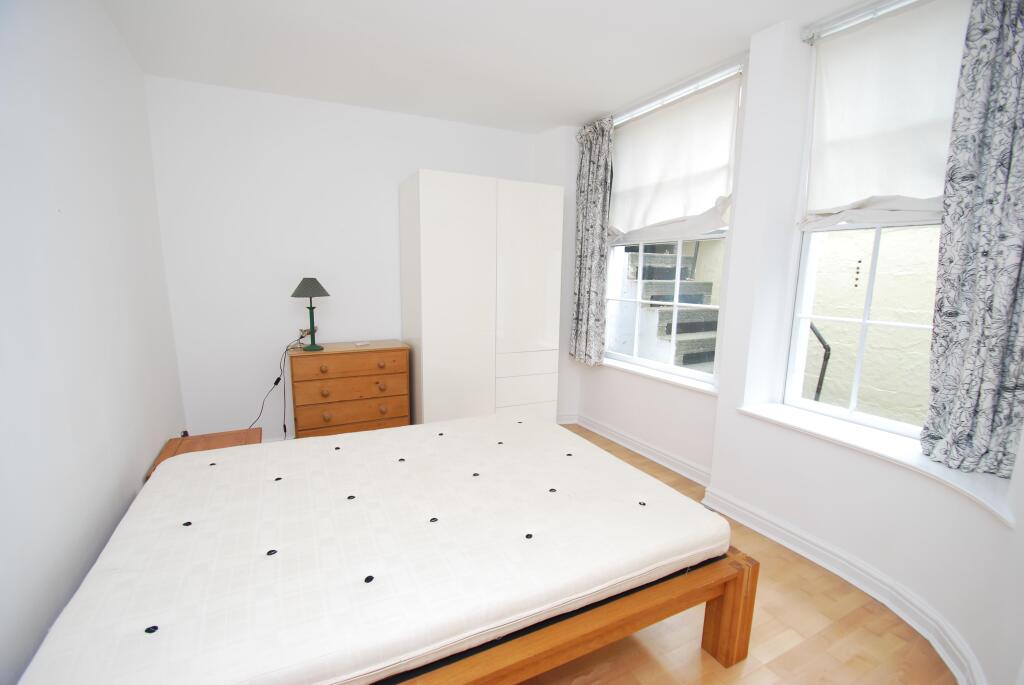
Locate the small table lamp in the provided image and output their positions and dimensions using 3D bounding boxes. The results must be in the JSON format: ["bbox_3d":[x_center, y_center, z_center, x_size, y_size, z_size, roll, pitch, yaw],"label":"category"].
[{"bbox_3d":[-1.420,-0.201,3.042,0.241,0.498,0.241,-3,10,-23],"label":"small table lamp"}]

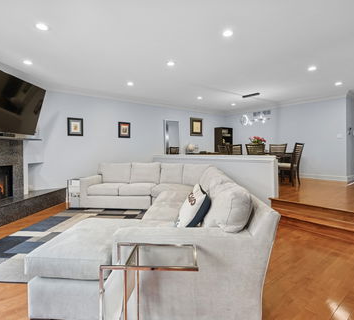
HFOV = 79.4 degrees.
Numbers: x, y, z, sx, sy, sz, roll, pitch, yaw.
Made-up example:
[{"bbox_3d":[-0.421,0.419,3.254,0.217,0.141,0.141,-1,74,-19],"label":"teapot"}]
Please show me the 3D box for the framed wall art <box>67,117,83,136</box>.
[{"bbox_3d":[-2.545,-0.830,5.379,0.376,0.468,0.030,-3,4,-40],"label":"framed wall art"}]

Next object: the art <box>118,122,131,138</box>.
[{"bbox_3d":[-1.431,-0.815,5.850,0.390,0.420,0.030,-3,3,-39],"label":"art"}]

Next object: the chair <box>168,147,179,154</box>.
[{"bbox_3d":[-0.080,0.012,7.912,0.480,1.000,0.560,-3,4,-41],"label":"chair"}]

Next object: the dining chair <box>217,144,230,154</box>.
[{"bbox_3d":[1.578,0.092,6.172,0.480,1.000,0.570,-3,3,-39],"label":"dining chair"}]

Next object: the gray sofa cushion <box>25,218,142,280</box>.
[{"bbox_3d":[-0.711,0.713,1.850,0.592,0.151,0.847,0,2,6],"label":"gray sofa cushion"}]

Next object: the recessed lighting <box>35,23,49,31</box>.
[{"bbox_3d":[-1.660,-1.655,2.631,0.145,0.040,0.145,0,3,0],"label":"recessed lighting"}]

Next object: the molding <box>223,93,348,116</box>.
[{"bbox_3d":[3.250,-1.822,7.192,0.130,0.160,4.050,-3,4,-41],"label":"molding"}]

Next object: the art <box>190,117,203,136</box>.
[{"bbox_3d":[0.764,-1.254,8.131,0.656,0.708,0.040,-3,4,-40],"label":"art"}]

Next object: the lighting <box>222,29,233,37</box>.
[{"bbox_3d":[0.660,-1.662,2.775,0.140,0.040,0.140,0,3,0],"label":"lighting"}]

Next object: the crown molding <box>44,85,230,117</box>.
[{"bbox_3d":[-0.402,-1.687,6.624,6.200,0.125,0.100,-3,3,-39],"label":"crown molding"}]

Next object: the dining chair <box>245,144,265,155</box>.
[{"bbox_3d":[2.002,0.133,5.059,0.570,1.000,0.480,-3,3,-39],"label":"dining chair"}]

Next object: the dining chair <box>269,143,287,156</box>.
[{"bbox_3d":[2.635,0.094,5.799,0.570,1.000,0.480,-3,3,-39],"label":"dining chair"}]

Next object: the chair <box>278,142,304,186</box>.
[{"bbox_3d":[2.894,0.121,5.530,0.490,1.040,0.580,-3,4,-41],"label":"chair"}]

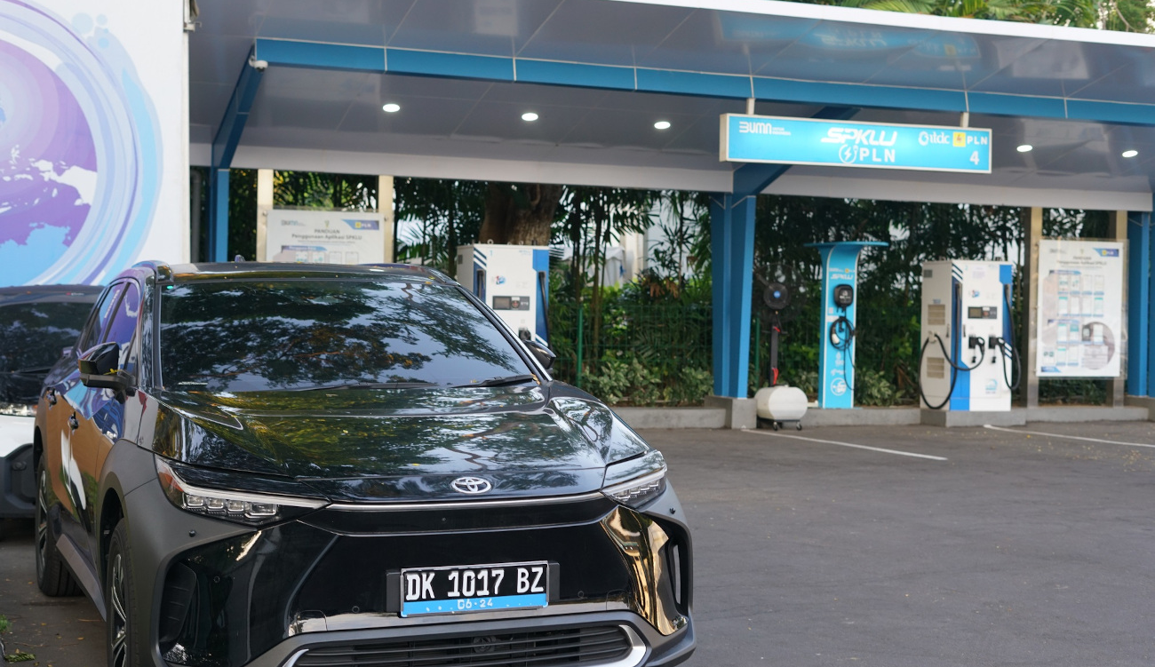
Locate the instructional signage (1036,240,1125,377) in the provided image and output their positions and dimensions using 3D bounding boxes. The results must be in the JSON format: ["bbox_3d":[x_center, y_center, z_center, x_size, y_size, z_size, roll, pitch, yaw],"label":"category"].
[{"bbox_3d":[6.911,-0.332,21.963,1.410,1.861,0.040,1,1,-21],"label":"instructional signage"}]

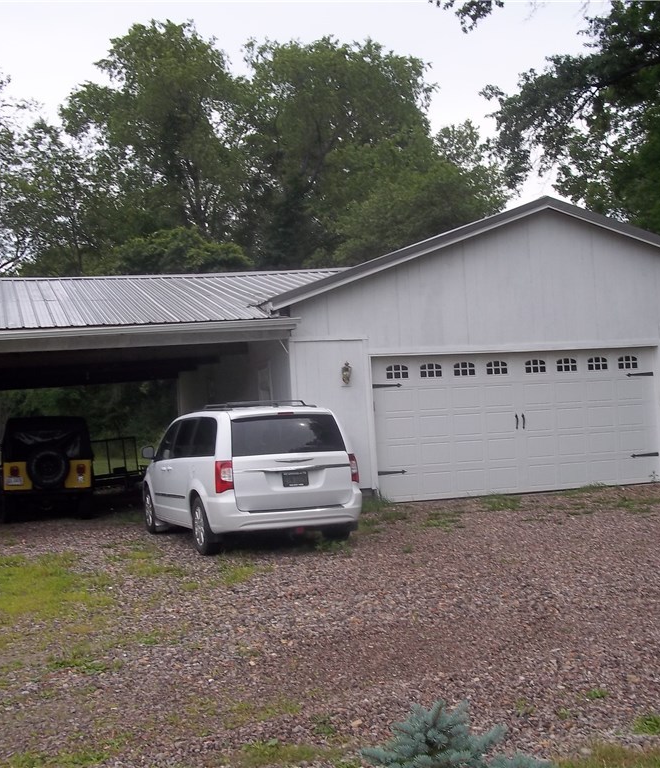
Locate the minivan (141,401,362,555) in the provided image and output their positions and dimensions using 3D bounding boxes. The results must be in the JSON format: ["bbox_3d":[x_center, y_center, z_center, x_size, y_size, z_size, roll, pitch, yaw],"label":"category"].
[{"bbox_3d":[-1.330,1.240,14.913,2.060,1.760,5.150,-3,-1,-21],"label":"minivan"}]

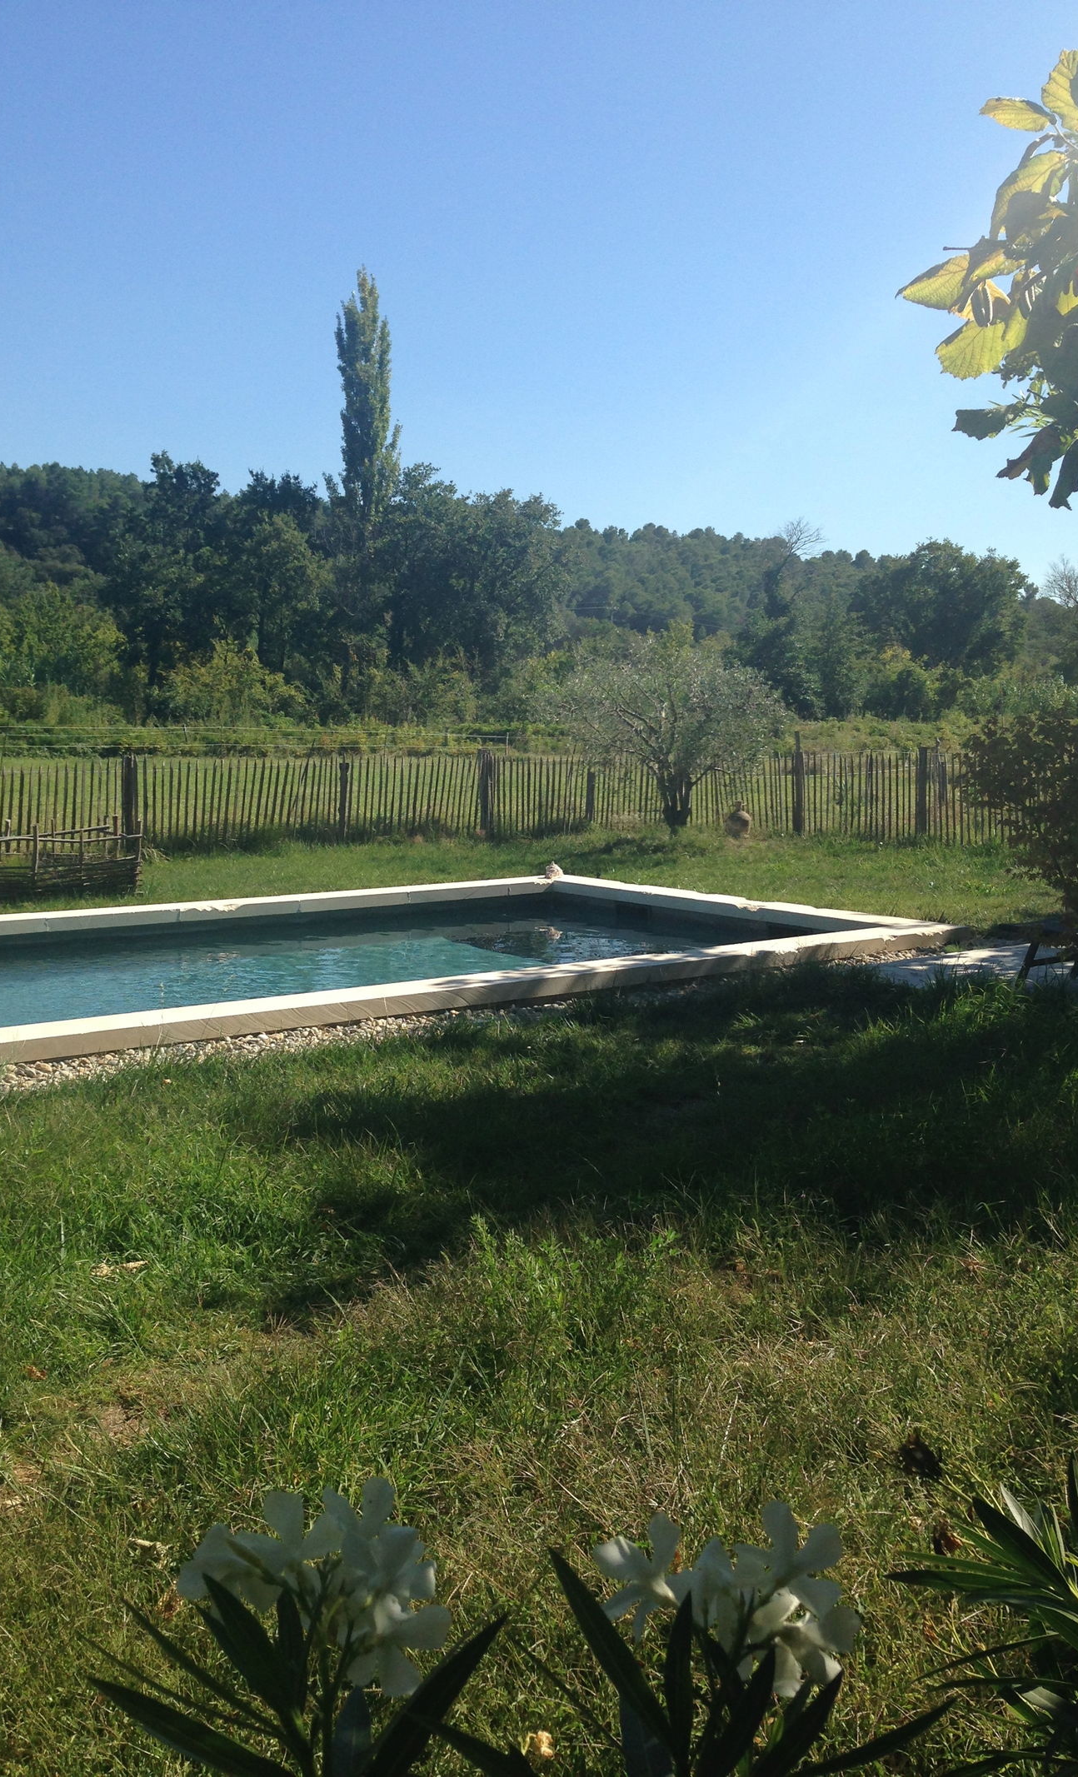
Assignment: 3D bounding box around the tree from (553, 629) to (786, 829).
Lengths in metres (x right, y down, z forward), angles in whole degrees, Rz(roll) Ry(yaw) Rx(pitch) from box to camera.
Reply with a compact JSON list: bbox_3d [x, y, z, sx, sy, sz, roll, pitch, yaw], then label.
[{"bbox_3d":[1.650,-1.980,21.300,2.920,2.550,2.700,0,6,0],"label":"tree"}]

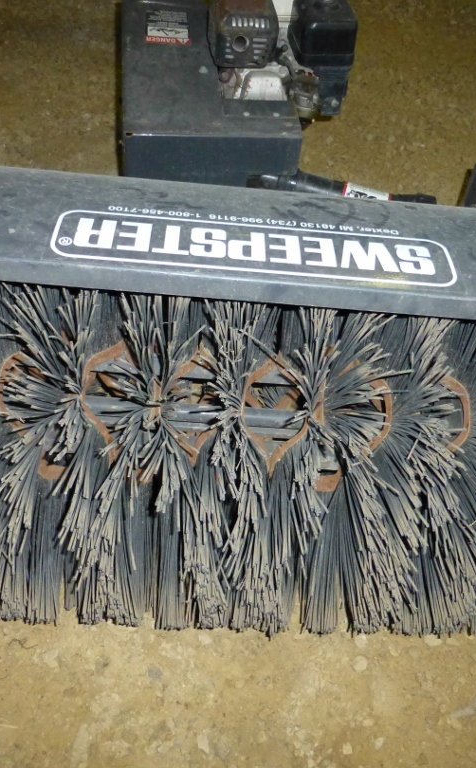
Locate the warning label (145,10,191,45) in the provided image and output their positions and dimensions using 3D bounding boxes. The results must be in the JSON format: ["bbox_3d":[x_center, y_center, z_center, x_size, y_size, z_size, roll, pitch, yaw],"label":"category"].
[{"bbox_3d":[-0.124,-0.631,1.257,0.080,0.005,0.110,-2,55,-9],"label":"warning label"}]

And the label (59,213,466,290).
[{"bbox_3d":[0.021,-0.142,0.746,0.420,0.005,0.083,3,46,-5],"label":"label"}]

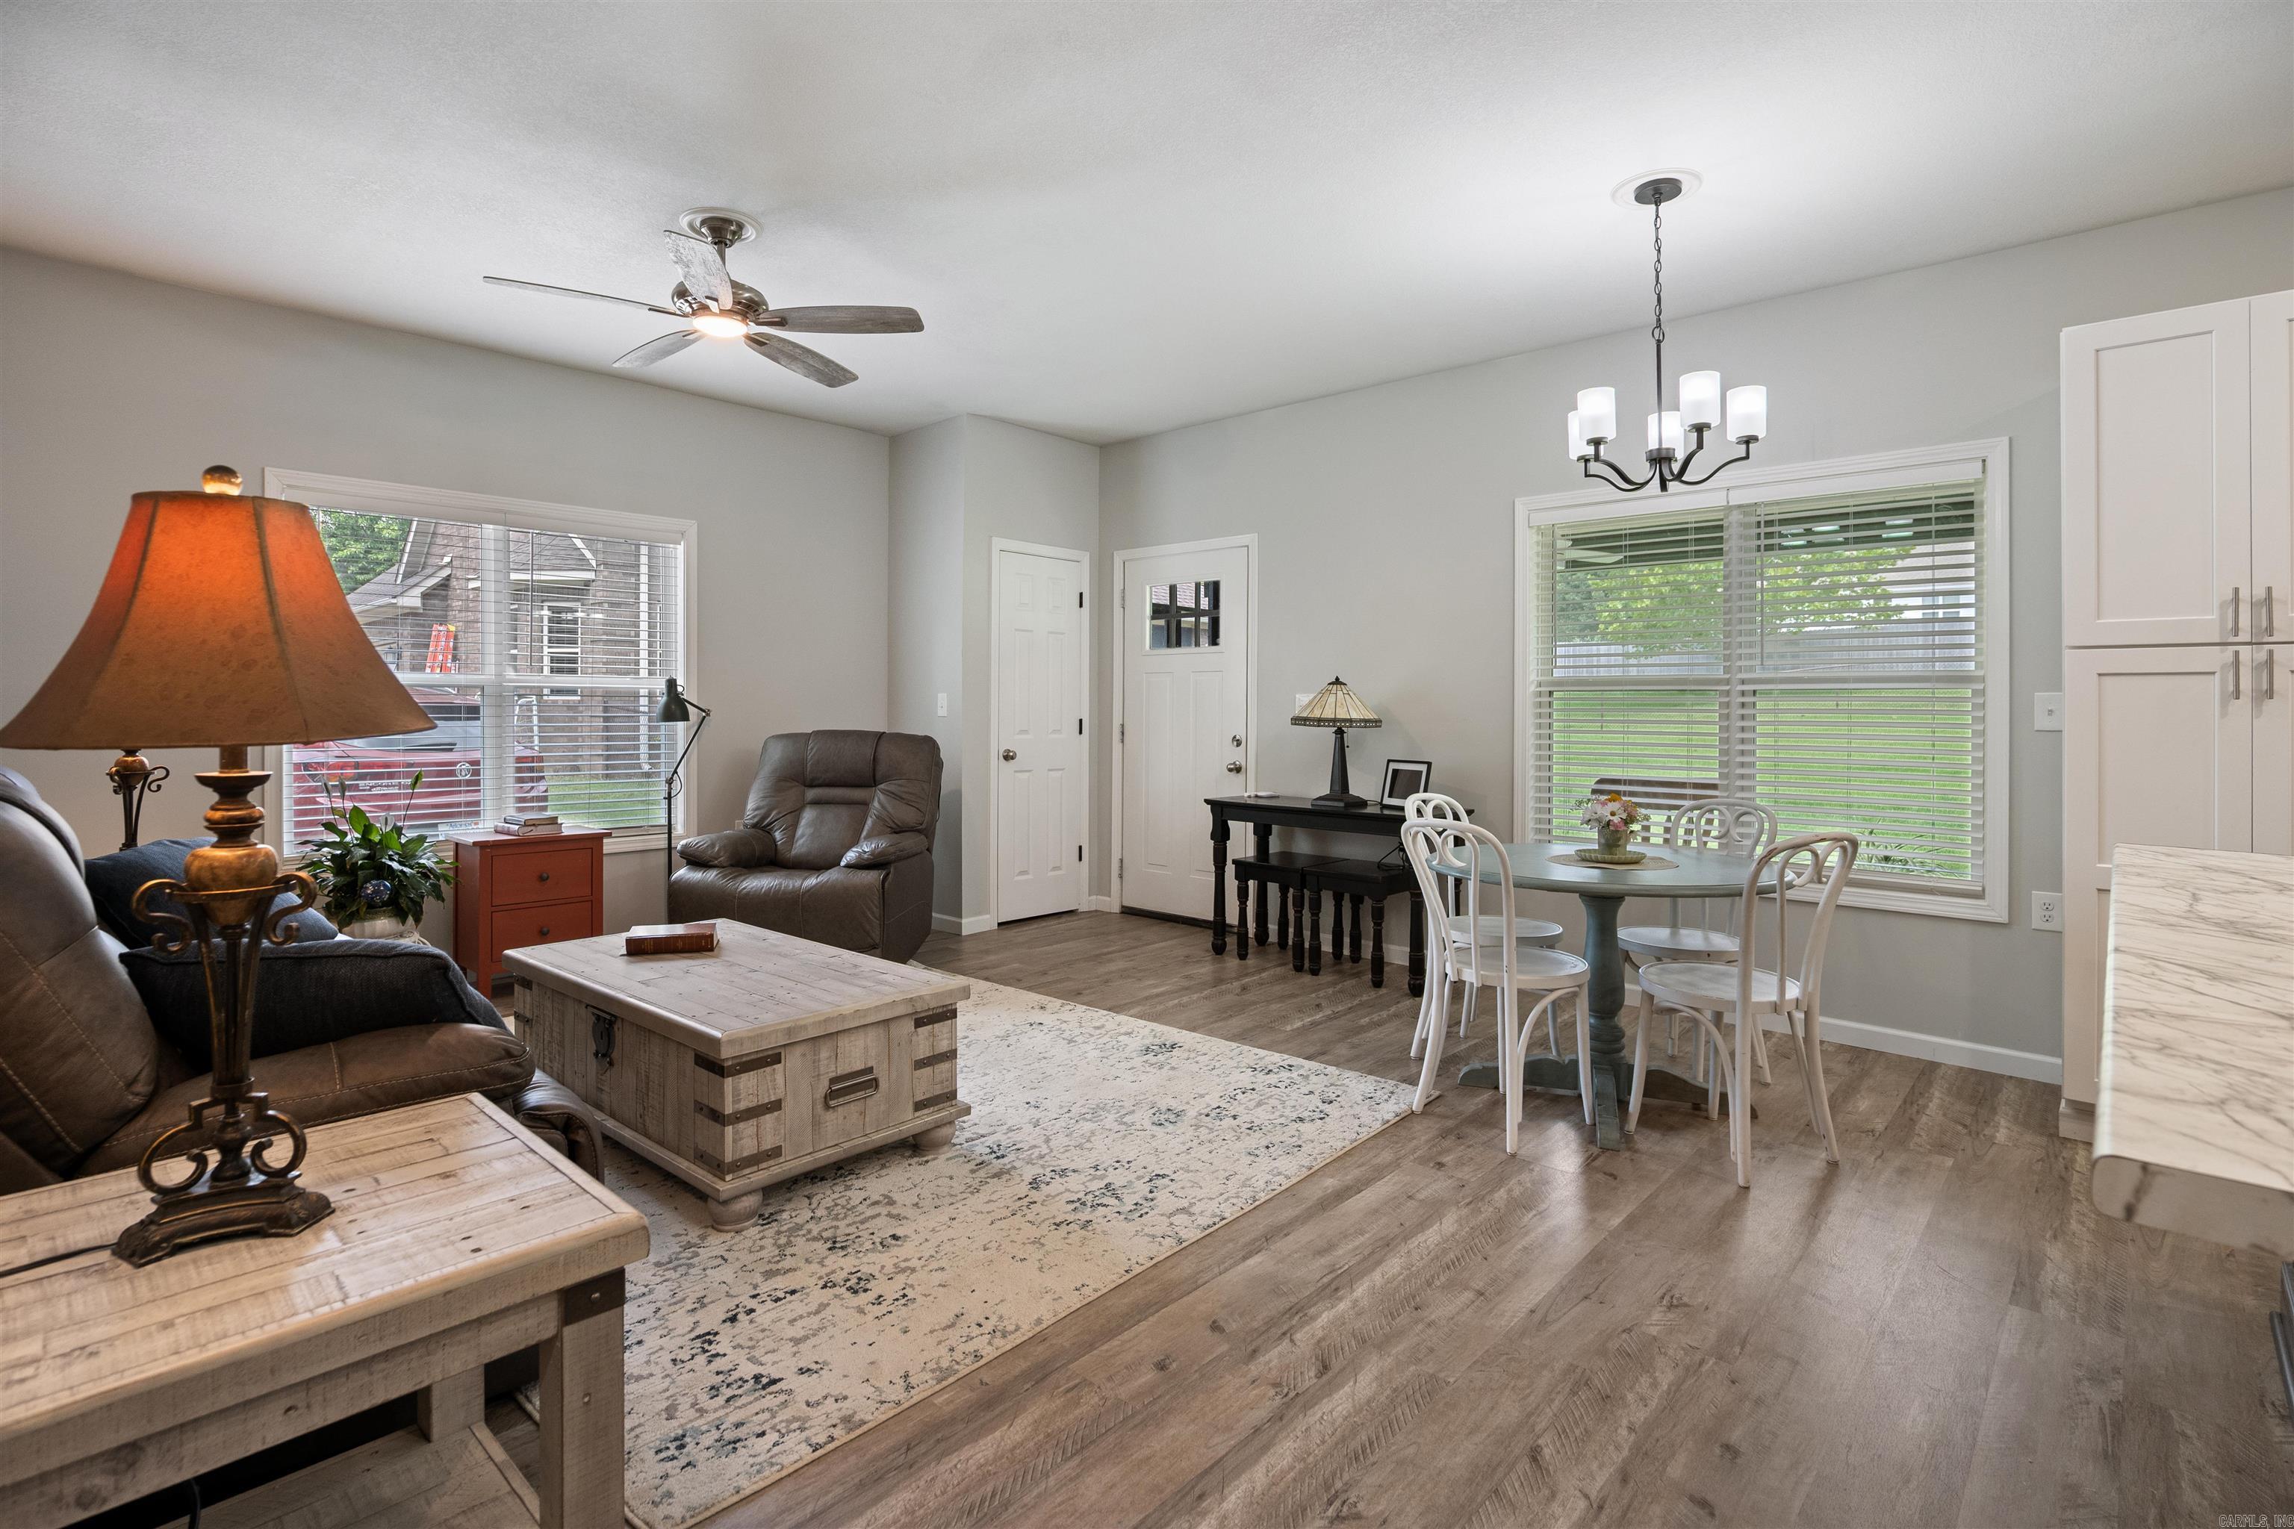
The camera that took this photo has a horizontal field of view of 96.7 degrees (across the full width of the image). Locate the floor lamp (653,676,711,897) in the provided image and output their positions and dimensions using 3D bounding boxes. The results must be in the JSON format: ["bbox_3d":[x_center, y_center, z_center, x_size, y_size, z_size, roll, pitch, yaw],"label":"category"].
[{"bbox_3d":[-2.168,0.271,4.714,0.260,1.360,0.260,-2,4,-37],"label":"floor lamp"}]

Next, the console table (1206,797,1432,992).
[{"bbox_3d":[0.860,0.570,4.782,1.220,0.745,0.420,2,4,41],"label":"console table"}]

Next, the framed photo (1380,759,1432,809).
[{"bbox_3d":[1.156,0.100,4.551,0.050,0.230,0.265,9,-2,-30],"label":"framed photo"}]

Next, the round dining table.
[{"bbox_3d":[1.412,0.676,3.163,1.030,0.757,1.030,0,3,0],"label":"round dining table"}]

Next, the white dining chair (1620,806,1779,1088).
[{"bbox_3d":[1.812,0.589,3.399,0.480,0.915,0.420,-2,4,-34],"label":"white dining chair"}]

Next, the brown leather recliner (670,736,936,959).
[{"bbox_3d":[-1.548,0.399,4.882,1.000,1.070,0.970,0,3,5],"label":"brown leather recliner"}]

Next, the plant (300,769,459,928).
[{"bbox_3d":[-2.908,0.347,3.860,0.540,0.640,0.500,-3,4,-37],"label":"plant"}]

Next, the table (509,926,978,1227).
[{"bbox_3d":[-1.226,0.828,2.973,1.310,0.475,0.695,2,4,42],"label":"table"}]

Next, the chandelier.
[{"bbox_3d":[1.515,-1.240,2.990,0.580,0.870,0.580,2,4,42],"label":"chandelier"}]

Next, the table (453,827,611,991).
[{"bbox_3d":[-2.663,0.645,4.440,0.360,0.670,0.525,2,4,42],"label":"table"}]

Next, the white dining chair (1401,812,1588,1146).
[{"bbox_3d":[1.071,0.615,3.063,0.480,0.915,0.420,-2,4,-32],"label":"white dining chair"}]

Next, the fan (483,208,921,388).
[{"bbox_3d":[-1.312,-1.505,3.168,1.280,0.360,1.280,2,4,42],"label":"fan"}]

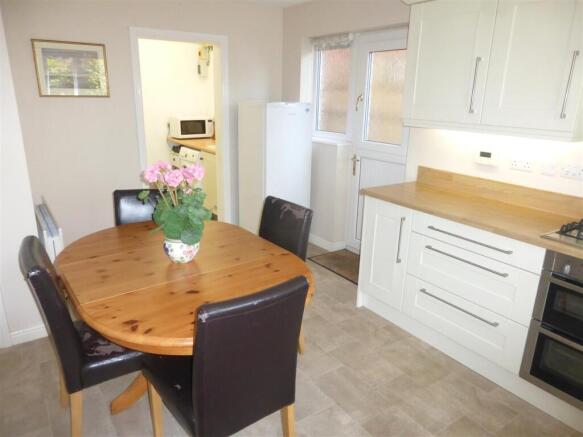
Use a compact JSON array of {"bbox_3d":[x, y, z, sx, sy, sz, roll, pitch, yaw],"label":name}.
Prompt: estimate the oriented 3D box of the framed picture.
[{"bbox_3d":[-1.778,-1.212,3.301,0.523,0.424,0.020,-10,20,-34],"label":"framed picture"}]

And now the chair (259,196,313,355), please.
[{"bbox_3d":[-0.226,0.390,2.453,0.565,0.947,0.415,-11,21,-34],"label":"chair"}]

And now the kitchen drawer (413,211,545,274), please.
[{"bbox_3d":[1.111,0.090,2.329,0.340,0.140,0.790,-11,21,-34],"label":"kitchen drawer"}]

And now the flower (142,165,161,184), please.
[{"bbox_3d":[-0.679,-0.213,1.960,0.085,0.085,0.085,-4,18,-19],"label":"flower"}]

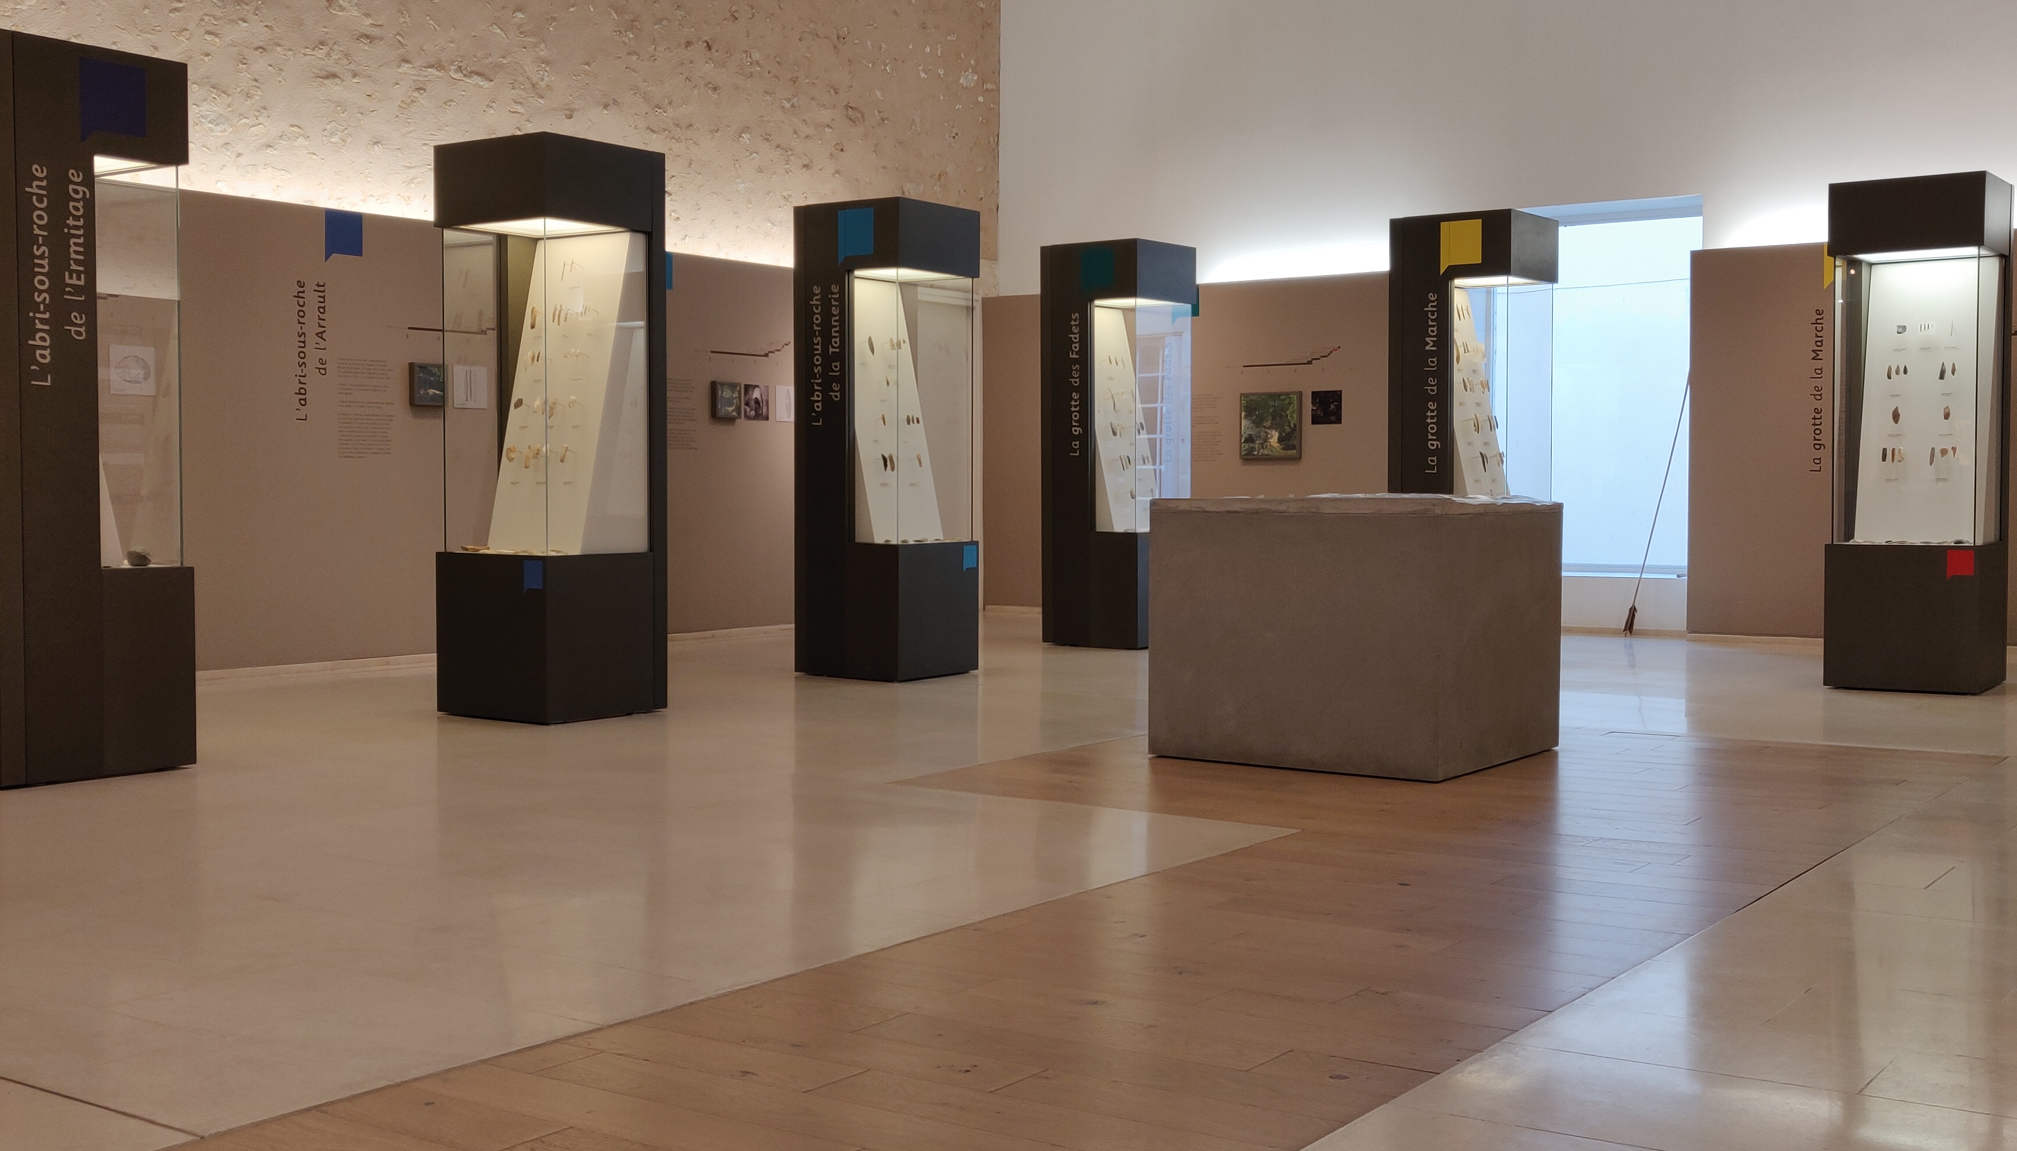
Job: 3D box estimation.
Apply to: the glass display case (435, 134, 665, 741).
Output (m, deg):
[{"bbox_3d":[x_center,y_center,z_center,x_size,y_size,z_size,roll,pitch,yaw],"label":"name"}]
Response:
[{"bbox_3d":[-1.754,-0.552,7.487,0.607,2.147,0.608,2,3,35],"label":"glass display case"}]

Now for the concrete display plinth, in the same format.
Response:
[{"bbox_3d":[1.124,0.171,6.237,0.997,0.800,0.904,2,3,37],"label":"concrete display plinth"}]

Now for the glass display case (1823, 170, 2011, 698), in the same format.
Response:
[{"bbox_3d":[3.953,-0.604,8.427,0.607,2.147,0.608,2,3,36],"label":"glass display case"}]

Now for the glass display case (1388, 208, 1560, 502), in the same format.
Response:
[{"bbox_3d":[2.273,-0.647,9.490,0.608,2.147,0.607,2,3,36],"label":"glass display case"}]

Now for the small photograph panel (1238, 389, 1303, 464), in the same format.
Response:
[{"bbox_3d":[1.646,-0.934,12.160,0.401,0.417,0.050,2,3,34],"label":"small photograph panel"}]

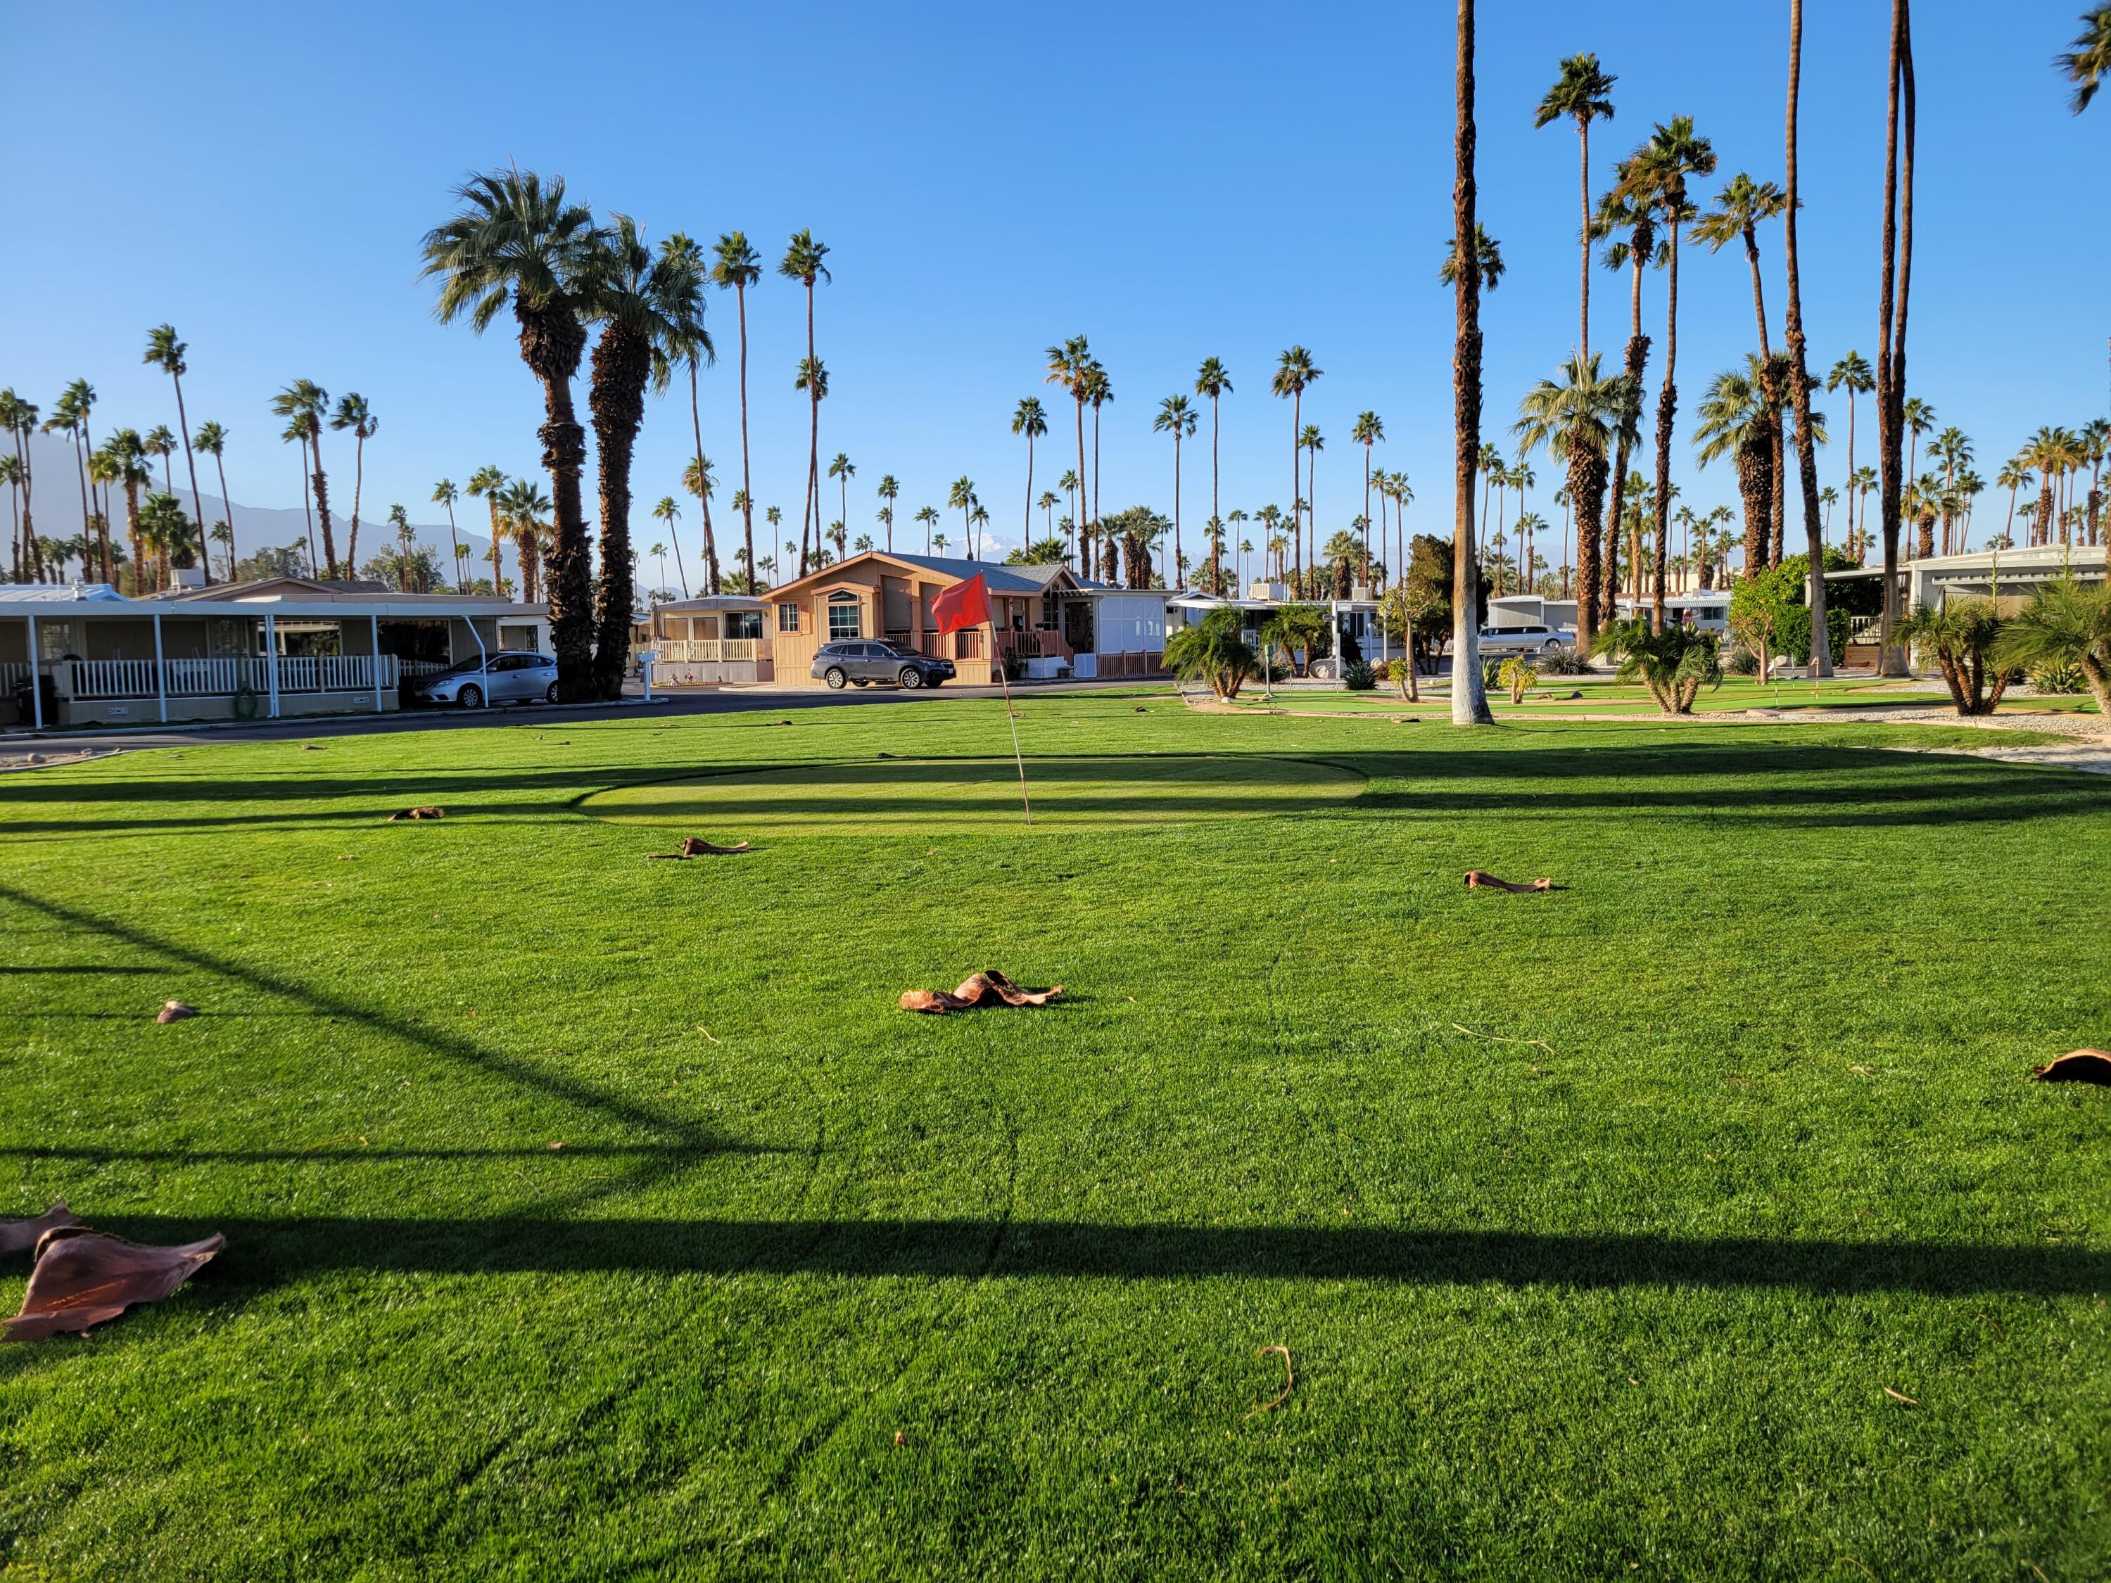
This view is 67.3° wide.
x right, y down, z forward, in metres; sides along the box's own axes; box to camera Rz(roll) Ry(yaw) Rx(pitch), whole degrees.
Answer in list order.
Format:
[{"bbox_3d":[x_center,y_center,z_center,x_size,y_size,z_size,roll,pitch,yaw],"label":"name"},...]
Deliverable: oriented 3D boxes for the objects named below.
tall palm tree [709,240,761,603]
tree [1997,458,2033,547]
[{"bbox_3d":[-18.257,-19.271,90.832,3.000,24.889,3.000,-2,6,-11],"label":"tall palm tree"},{"bbox_3d":[85.006,-21.604,140.784,3.200,15.855,3.200,2,7,31],"label":"tree"}]

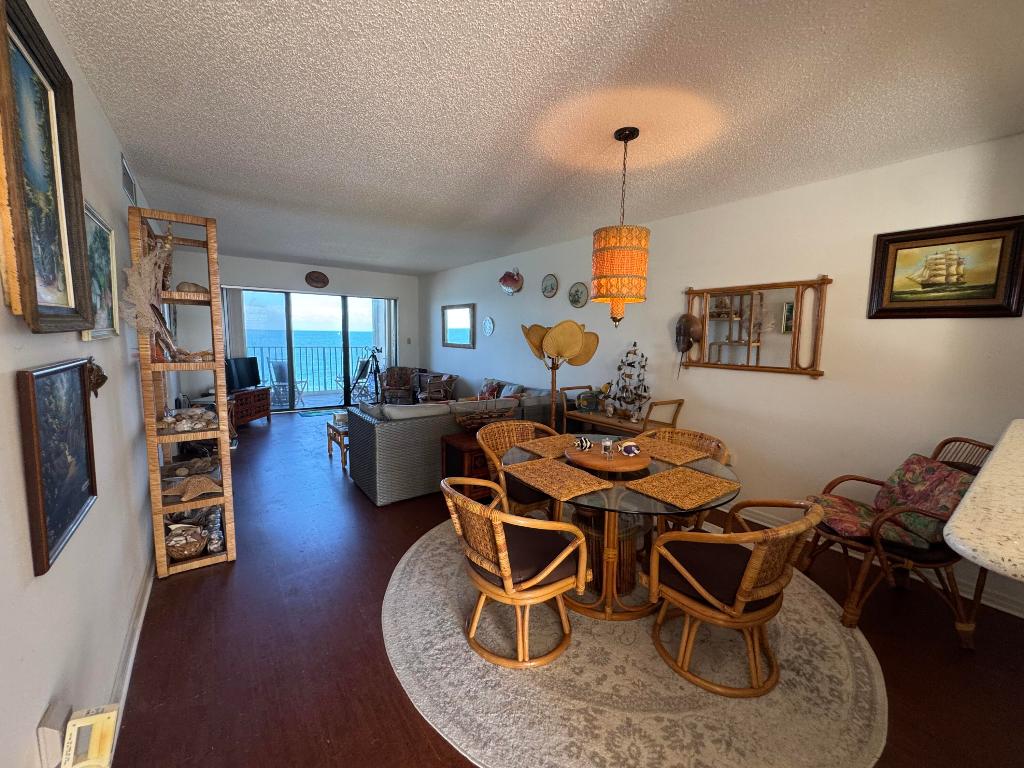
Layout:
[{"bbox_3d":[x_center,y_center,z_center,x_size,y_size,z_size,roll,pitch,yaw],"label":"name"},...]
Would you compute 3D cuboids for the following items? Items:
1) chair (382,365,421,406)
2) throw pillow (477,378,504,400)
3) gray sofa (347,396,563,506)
[{"bbox_3d":[-1.754,0.145,6.631,0.660,0.820,0.680,0,7,-12],"label":"chair"},{"bbox_3d":[-0.272,0.171,5.392,0.141,0.393,0.393,16,-5,-43],"label":"throw pillow"},{"bbox_3d":[-0.498,0.501,4.260,2.100,0.745,0.950,-4,9,-36],"label":"gray sofa"}]

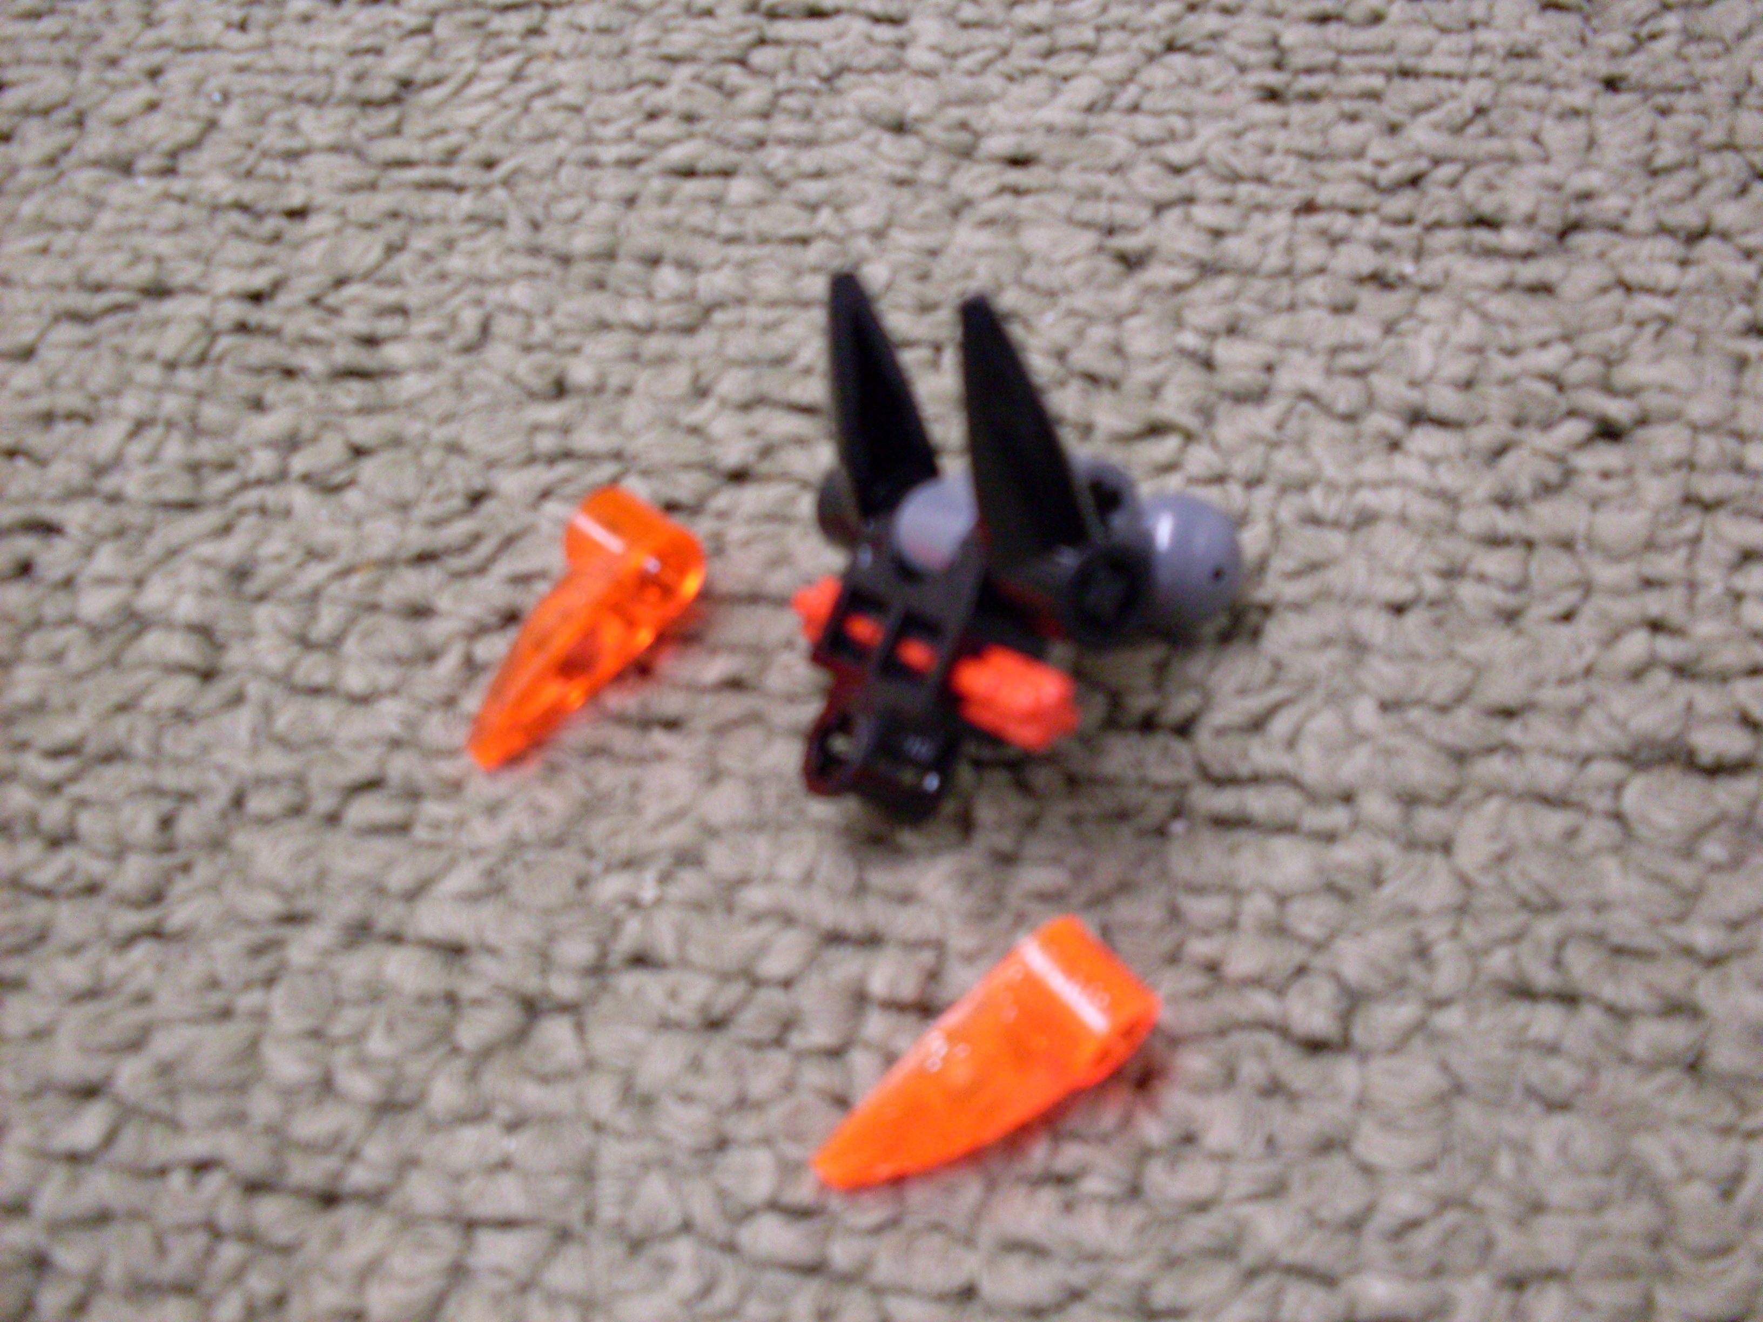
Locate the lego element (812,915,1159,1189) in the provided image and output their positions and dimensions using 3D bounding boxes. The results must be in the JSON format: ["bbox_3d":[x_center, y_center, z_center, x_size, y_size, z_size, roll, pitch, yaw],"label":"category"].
[{"bbox_3d":[0.007,0.027,0.130,0.024,0.008,0.008,-33,64,-19],"label":"lego element"}]

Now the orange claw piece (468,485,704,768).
[{"bbox_3d":[-0.024,-0.002,0.148,0.008,0.008,0.024,26,62,15],"label":"orange claw piece"}]

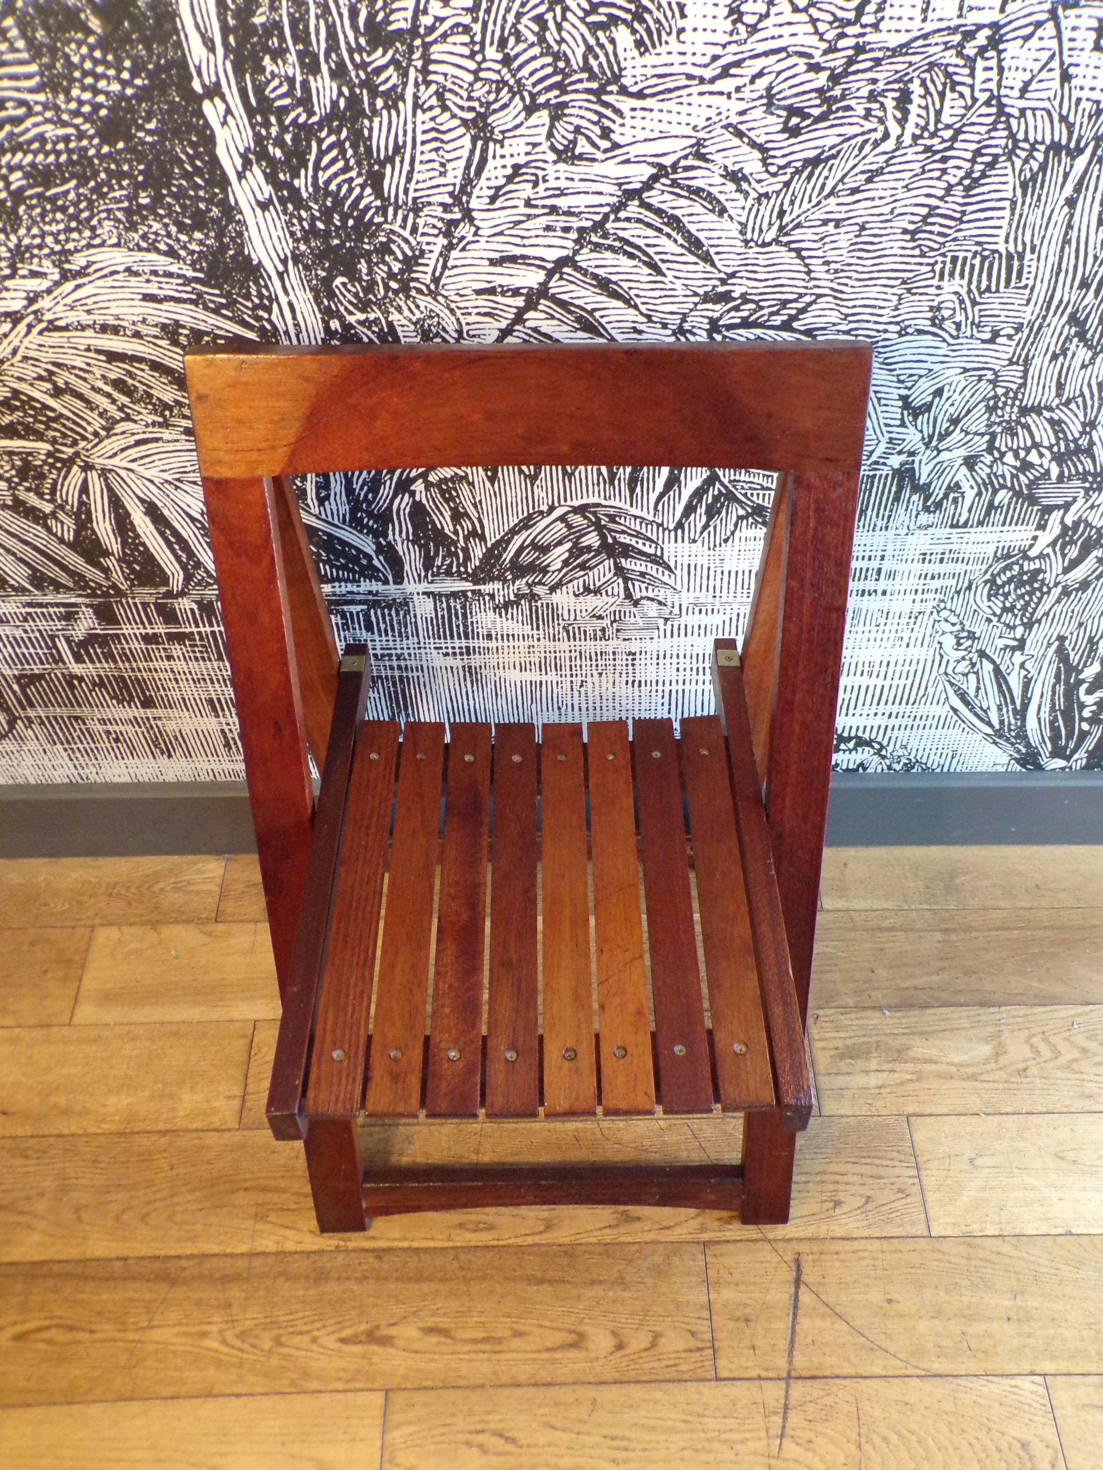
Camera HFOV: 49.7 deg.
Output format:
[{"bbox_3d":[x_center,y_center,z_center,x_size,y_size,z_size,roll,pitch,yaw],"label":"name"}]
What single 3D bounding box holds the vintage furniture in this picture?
[{"bbox_3d":[-0.006,0.105,0.977,0.457,0.739,0.460,-2,53,-2],"label":"vintage furniture"}]

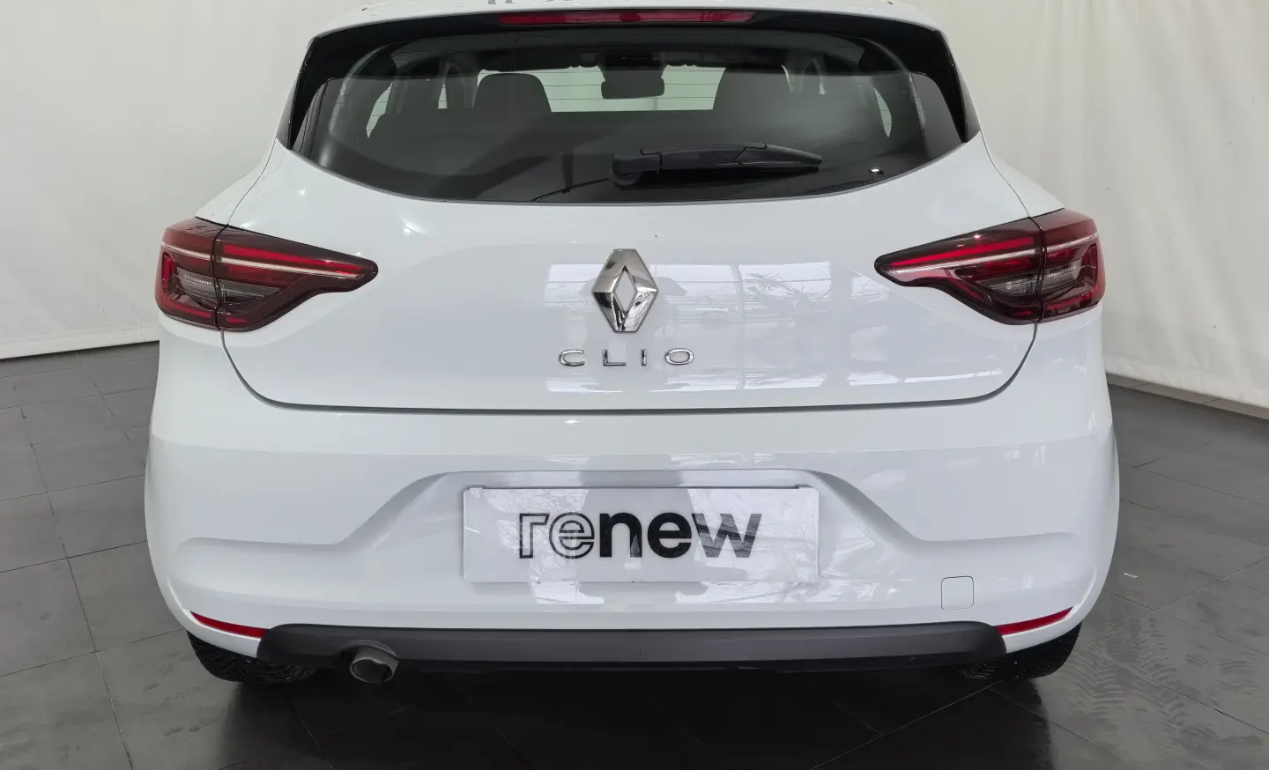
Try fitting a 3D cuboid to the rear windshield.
[{"bbox_3d":[-0.010,-0.423,1.491,1.080,0.370,0.140,-1,-27,0],"label":"rear windshield"}]

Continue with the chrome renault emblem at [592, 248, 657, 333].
[{"bbox_3d":[-0.013,-0.135,1.415,0.094,0.120,0.018,0,3,0],"label":"chrome renault emblem"}]

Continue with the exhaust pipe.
[{"bbox_3d":[-0.398,0.419,1.571,0.068,0.060,0.120,-1,30,0],"label":"exhaust pipe"}]

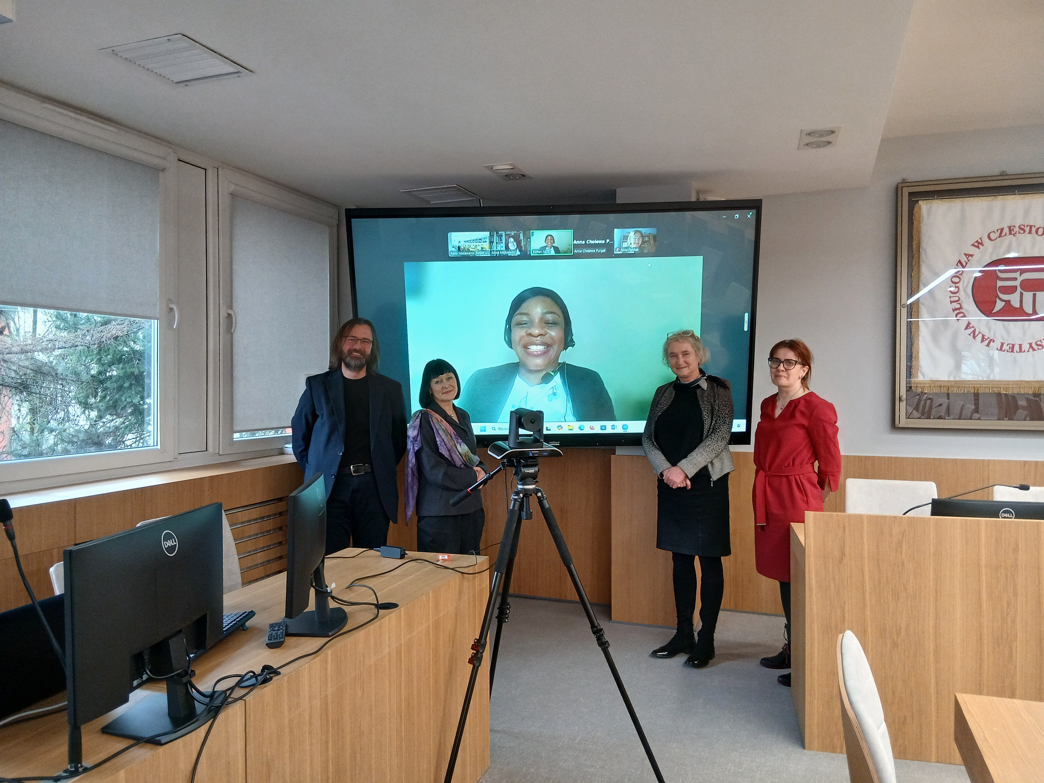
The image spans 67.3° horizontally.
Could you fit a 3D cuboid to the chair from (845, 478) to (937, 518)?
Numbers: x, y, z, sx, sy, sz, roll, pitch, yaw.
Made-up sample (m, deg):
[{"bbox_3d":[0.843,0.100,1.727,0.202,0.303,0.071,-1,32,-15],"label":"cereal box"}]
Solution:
[{"bbox_3d":[1.728,0.891,3.610,0.470,0.910,0.540,0,1,19],"label":"chair"}]

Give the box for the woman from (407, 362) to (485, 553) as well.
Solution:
[{"bbox_3d":[-0.393,0.588,4.089,0.420,1.519,0.310,-1,1,-31],"label":"woman"}]

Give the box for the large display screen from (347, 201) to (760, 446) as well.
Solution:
[{"bbox_3d":[0.176,-0.349,4.379,2.220,1.345,0.100,-1,13,2],"label":"large display screen"}]

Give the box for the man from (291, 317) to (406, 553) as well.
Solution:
[{"bbox_3d":[-0.904,0.482,4.107,0.600,1.735,0.360,0,1,-17],"label":"man"}]

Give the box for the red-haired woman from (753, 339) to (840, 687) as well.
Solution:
[{"bbox_3d":[1.313,0.548,3.728,0.420,1.595,0.320,1,1,41],"label":"red-haired woman"}]

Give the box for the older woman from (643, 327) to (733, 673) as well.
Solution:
[{"bbox_3d":[0.850,0.516,3.978,0.460,1.656,0.320,0,1,25],"label":"older woman"}]

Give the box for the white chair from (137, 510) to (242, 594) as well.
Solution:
[{"bbox_3d":[-1.064,0.912,2.911,0.540,0.910,0.470,0,1,18],"label":"white chair"}]

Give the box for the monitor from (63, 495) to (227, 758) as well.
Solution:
[{"bbox_3d":[-0.670,0.436,1.515,0.180,0.374,0.500,0,1,7],"label":"monitor"}]

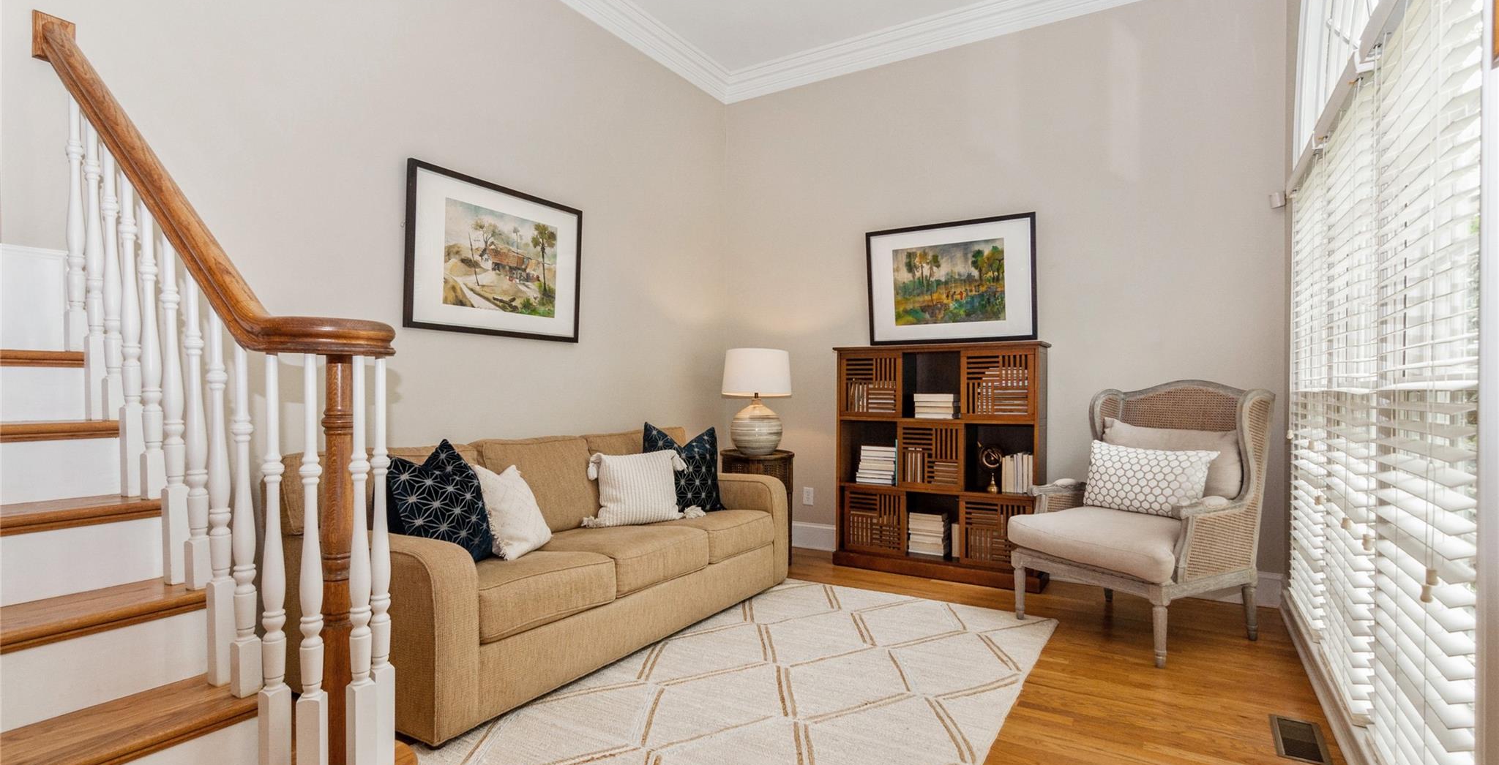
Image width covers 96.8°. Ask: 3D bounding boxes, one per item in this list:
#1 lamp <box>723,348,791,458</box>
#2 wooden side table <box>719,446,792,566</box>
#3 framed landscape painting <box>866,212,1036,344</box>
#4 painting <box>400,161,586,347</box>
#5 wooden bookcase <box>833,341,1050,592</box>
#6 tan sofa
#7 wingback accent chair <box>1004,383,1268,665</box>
[{"bbox_3d":[0.052,0.122,4.327,0.449,0.685,0.449,0,0,0],"label":"lamp"},{"bbox_3d":[0.056,0.818,4.321,0.477,0.699,0.477,0,0,0],"label":"wooden side table"},{"bbox_3d":[1.253,-0.629,4.205,1.034,0.763,0.036,0,3,29],"label":"framed landscape painting"},{"bbox_3d":[-1.241,-0.612,3.375,0.034,0.755,1.011,5,2,33],"label":"painting"},{"bbox_3d":[1.154,0.476,4.119,1.226,1.388,0.322,0,-1,30],"label":"wooden bookcase"},{"bbox_3d":[-0.785,0.719,3.209,0.972,0.870,2.191,0,-1,32],"label":"tan sofa"},{"bbox_3d":[1.814,0.582,3.141,0.814,1.164,0.746,0,-1,-29],"label":"wingback accent chair"}]

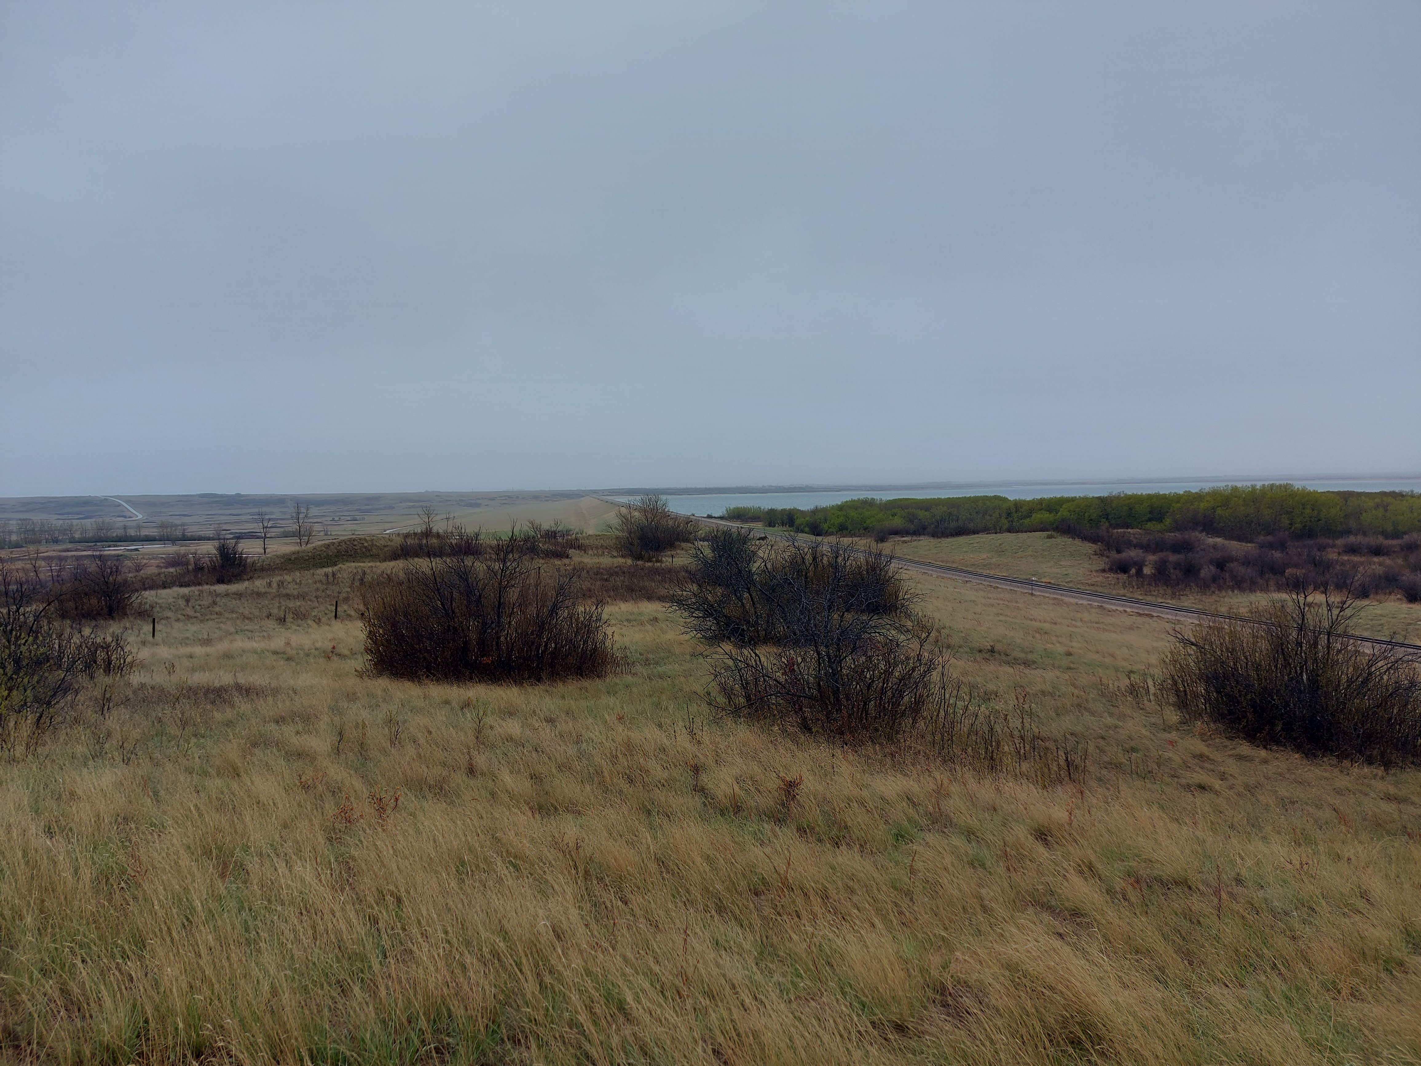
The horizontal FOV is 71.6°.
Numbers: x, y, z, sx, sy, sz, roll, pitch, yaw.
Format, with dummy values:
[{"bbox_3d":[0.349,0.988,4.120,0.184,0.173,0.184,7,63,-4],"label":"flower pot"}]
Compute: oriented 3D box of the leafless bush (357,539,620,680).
[{"bbox_3d":[-4.405,1.505,19.500,4.700,2.830,3.520,-1,3,0],"label":"leafless bush"}]

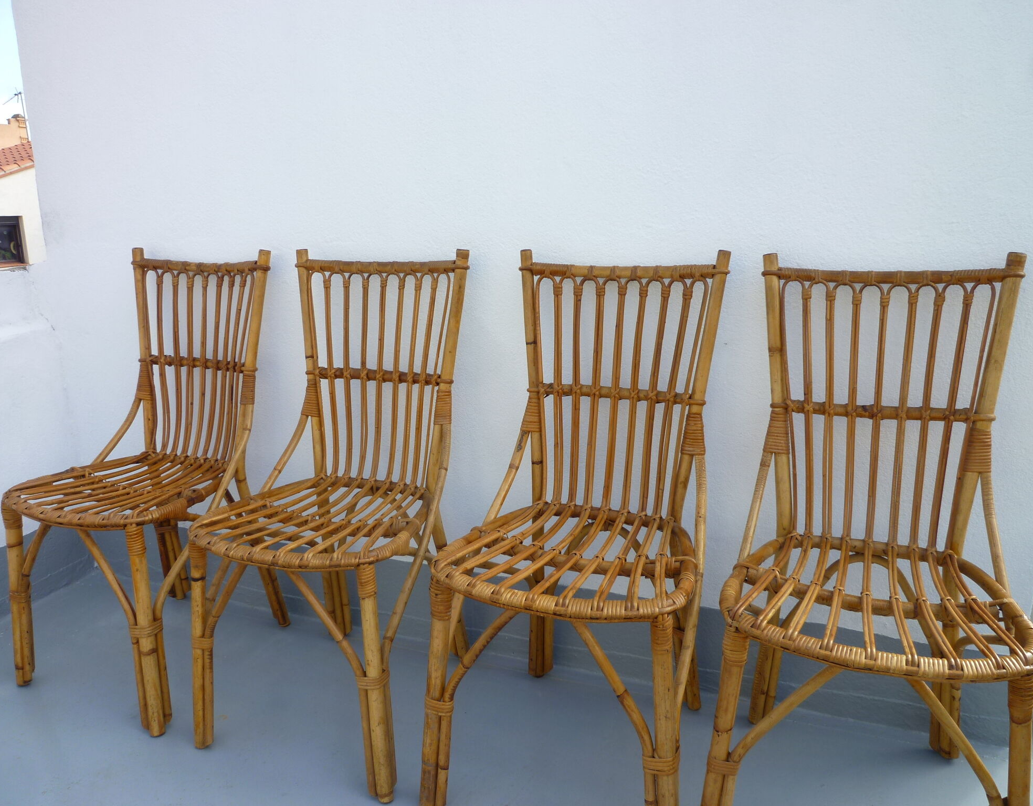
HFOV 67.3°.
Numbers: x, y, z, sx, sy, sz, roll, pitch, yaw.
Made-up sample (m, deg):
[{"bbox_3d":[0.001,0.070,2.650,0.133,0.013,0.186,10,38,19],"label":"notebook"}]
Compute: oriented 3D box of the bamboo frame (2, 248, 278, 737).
[{"bbox_3d":[-0.812,0.141,1.689,0.446,0.900,0.515,5,16,22],"label":"bamboo frame"}]

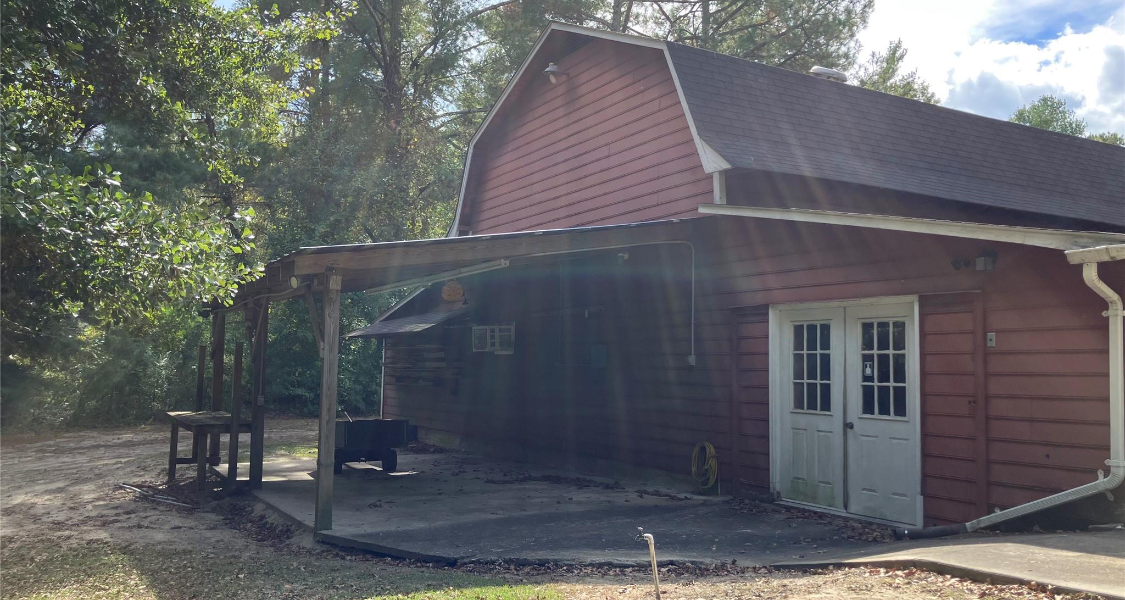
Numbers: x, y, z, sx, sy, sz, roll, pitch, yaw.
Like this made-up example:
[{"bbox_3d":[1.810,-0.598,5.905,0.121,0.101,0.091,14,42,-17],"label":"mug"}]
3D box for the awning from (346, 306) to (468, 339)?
[{"bbox_3d":[-3.471,0.569,19.390,0.990,0.510,5.250,3,-5,-29],"label":"awning"}]

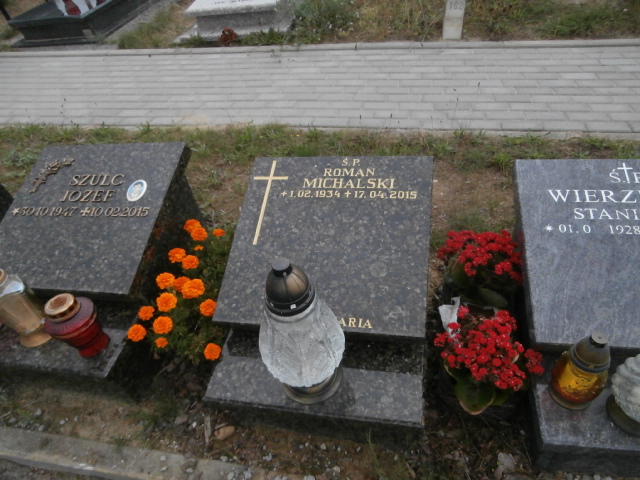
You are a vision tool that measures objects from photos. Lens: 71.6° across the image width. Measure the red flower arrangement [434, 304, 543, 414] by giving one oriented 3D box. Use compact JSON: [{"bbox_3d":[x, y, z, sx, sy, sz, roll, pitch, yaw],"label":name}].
[{"bbox_3d":[0.417,0.324,1.163,0.230,0.210,0.240,2,39,13],"label":"red flower arrangement"}]

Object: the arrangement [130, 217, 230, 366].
[{"bbox_3d":[-0.385,0.171,1.555,0.300,0.190,0.580,2,39,13],"label":"arrangement"}]

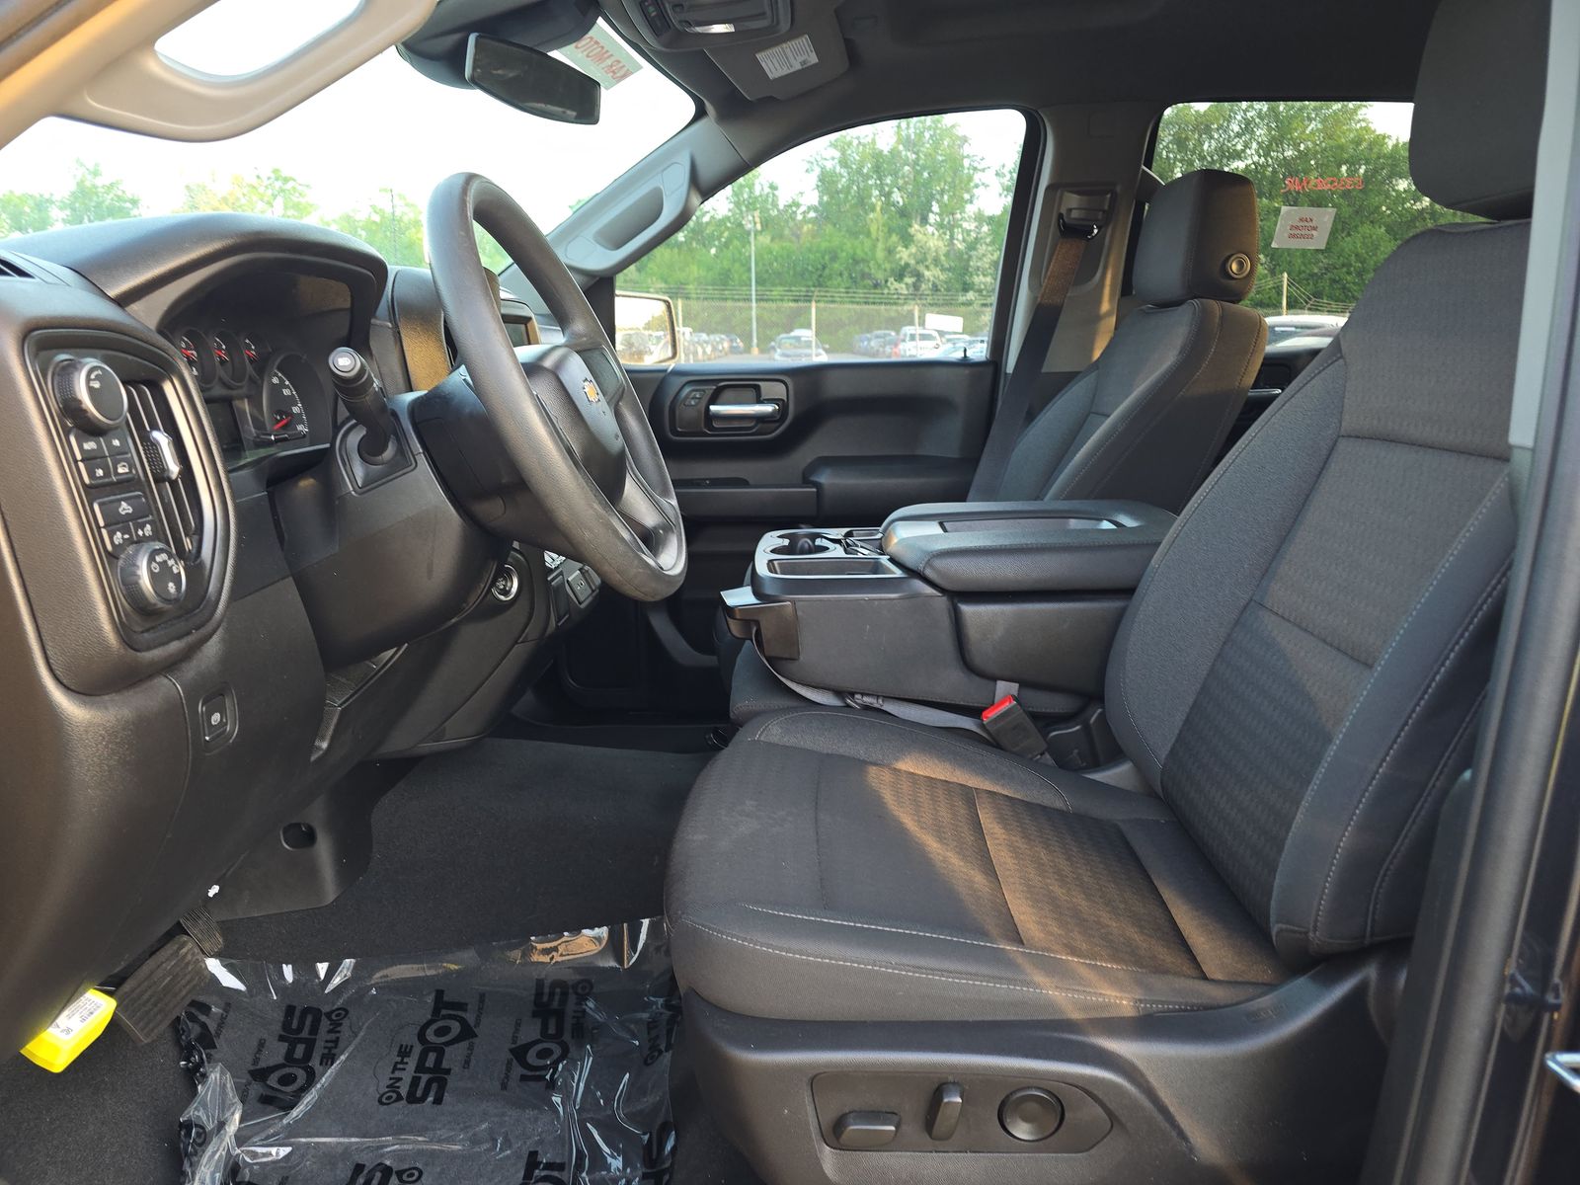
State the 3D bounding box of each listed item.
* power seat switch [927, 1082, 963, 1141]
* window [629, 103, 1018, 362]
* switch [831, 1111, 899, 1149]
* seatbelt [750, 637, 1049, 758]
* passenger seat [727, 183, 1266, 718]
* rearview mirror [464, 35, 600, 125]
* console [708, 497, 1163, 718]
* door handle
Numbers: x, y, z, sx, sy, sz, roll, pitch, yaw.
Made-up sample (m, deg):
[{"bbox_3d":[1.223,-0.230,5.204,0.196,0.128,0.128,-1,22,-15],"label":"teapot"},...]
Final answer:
[{"bbox_3d":[0.106,0.350,0.713,0.017,0.040,0.020,14,14,-2],"label":"power seat switch"},{"bbox_3d":[0.025,-0.664,2.004,0.770,0.460,0.040,0,32,2],"label":"window"},{"bbox_3d":[0.052,0.368,0.719,0.047,0.019,0.020,0,14,2],"label":"switch"},{"bbox_3d":[0.125,0.128,1.249,0.360,0.120,0.120,0,14,2],"label":"seatbelt"},{"bbox_3d":[0.282,-0.176,1.730,0.840,0.970,0.540,0,14,2],"label":"passenger seat"},{"bbox_3d":[-0.308,-0.605,1.243,0.040,0.068,0.240,12,18,24],"label":"rearview mirror"},{"bbox_3d":[0.239,0.015,1.351,0.660,0.225,0.330,0,14,2],"label":"console"},{"bbox_3d":[-0.093,-0.357,2.080,0.150,0.035,0.030,0,14,2],"label":"door handle"}]

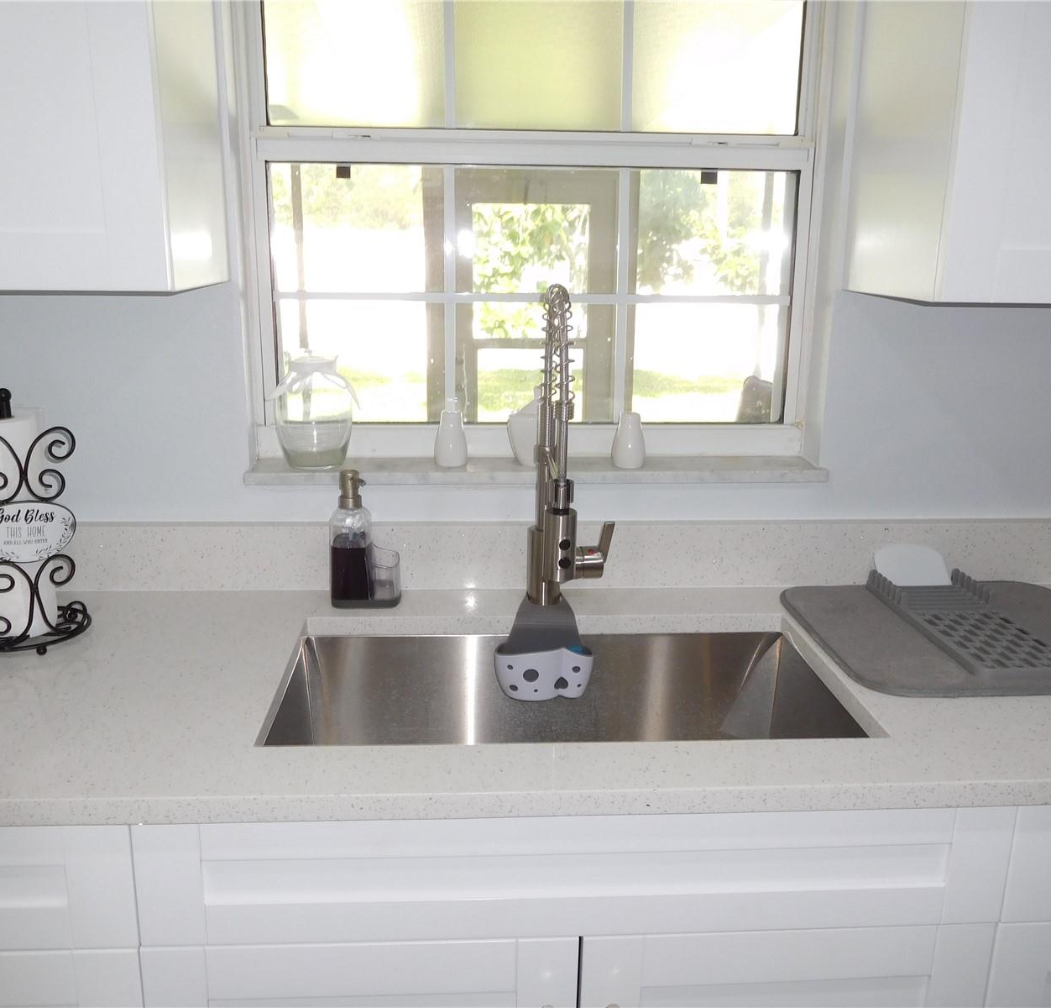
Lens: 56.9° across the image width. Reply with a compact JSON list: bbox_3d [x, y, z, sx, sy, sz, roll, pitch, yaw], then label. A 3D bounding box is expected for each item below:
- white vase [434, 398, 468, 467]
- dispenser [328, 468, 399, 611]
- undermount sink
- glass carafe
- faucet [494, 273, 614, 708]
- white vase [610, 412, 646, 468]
[{"bbox_3d":[-0.119,-0.109,1.547,0.053,0.092,0.053,0,14,-3],"label":"white vase"},{"bbox_3d":[-0.242,0.046,1.464,0.105,0.211,0.066,0,14,-3],"label":"dispenser"},{"bbox_3d":[0.041,0.336,1.275,0.717,0.225,0.411,0,14,-3],"label":"undermount sink"},{"bbox_3d":[-0.333,-0.148,1.530,0.137,0.172,0.127,0,14,-3],"label":"glass carafe"},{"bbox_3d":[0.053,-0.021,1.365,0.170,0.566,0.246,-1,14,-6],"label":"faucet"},{"bbox_3d":[0.166,-0.104,1.548,0.054,0.088,0.054,0,14,-3],"label":"white vase"}]

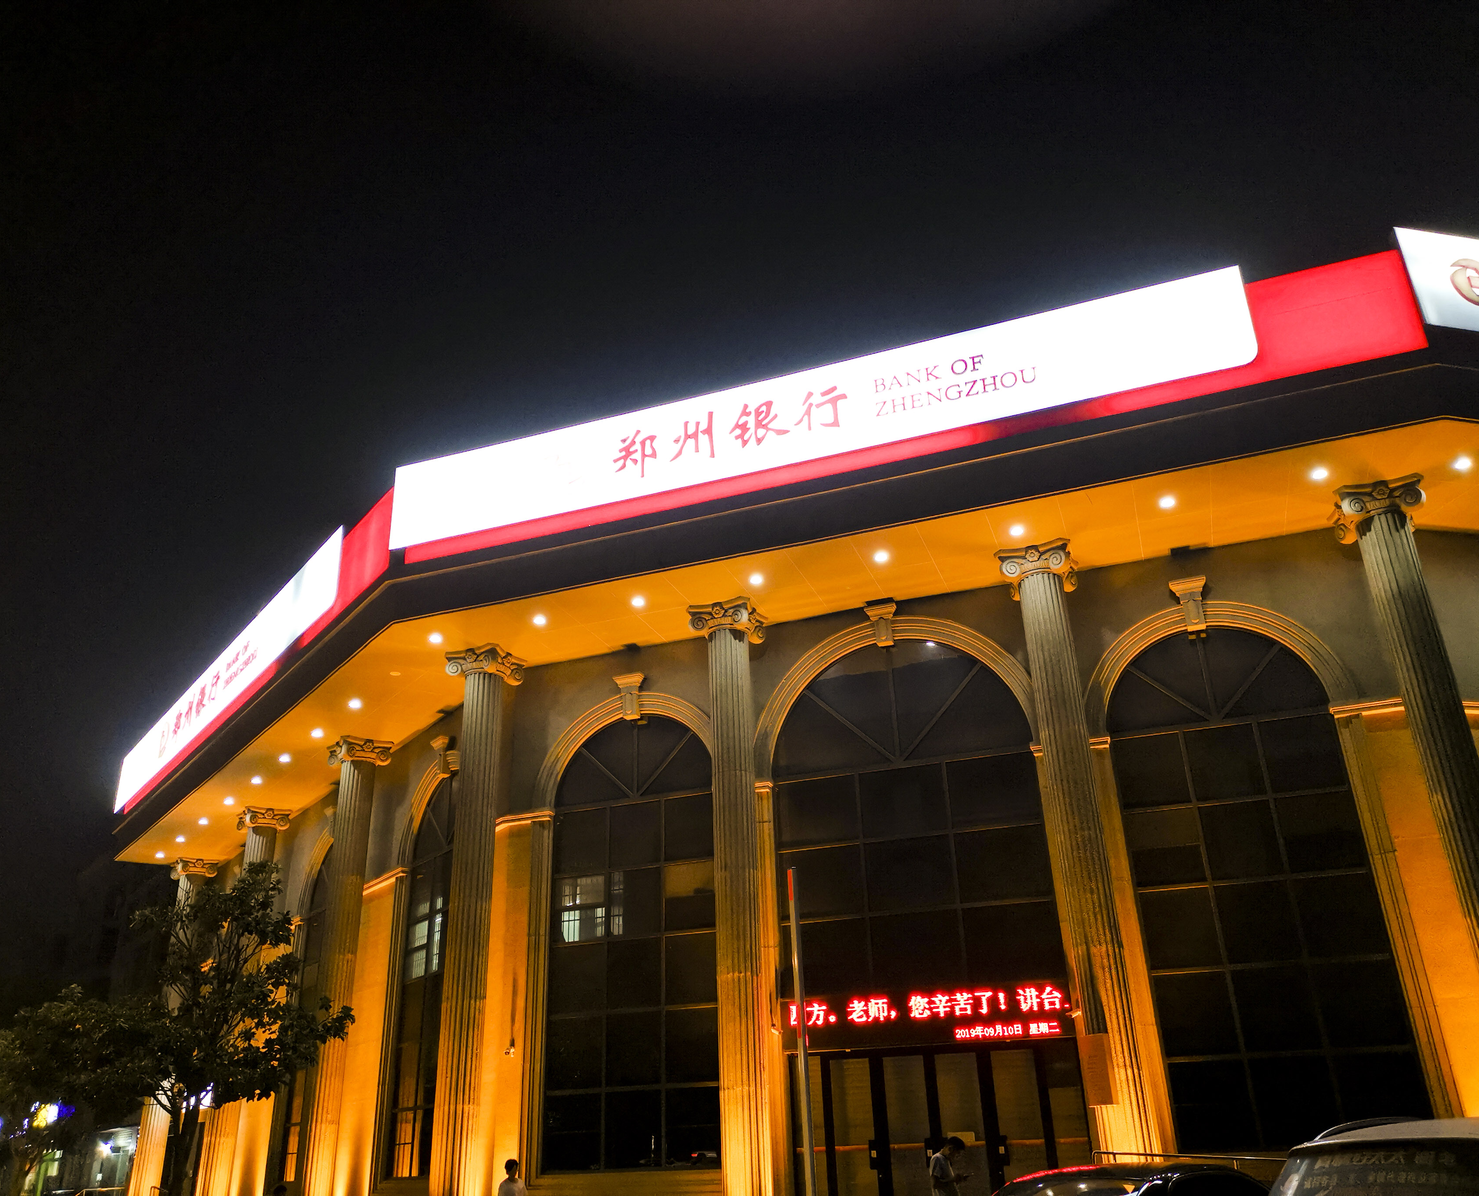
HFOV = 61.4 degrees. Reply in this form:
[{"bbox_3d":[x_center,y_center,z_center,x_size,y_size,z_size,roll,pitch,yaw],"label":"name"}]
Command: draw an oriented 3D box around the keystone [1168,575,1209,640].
[{"bbox_3d":[7.247,0.106,19.908,0.578,0.823,0.250,-11,-27,17],"label":"keystone"}]

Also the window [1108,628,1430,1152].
[{"bbox_3d":[7.990,4.197,19.668,3.562,8.120,0.212,-10,-27,17],"label":"window"}]

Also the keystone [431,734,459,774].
[{"bbox_3d":[-6.149,3.309,25.661,0.250,0.823,0.578,16,-31,-34],"label":"keystone"}]

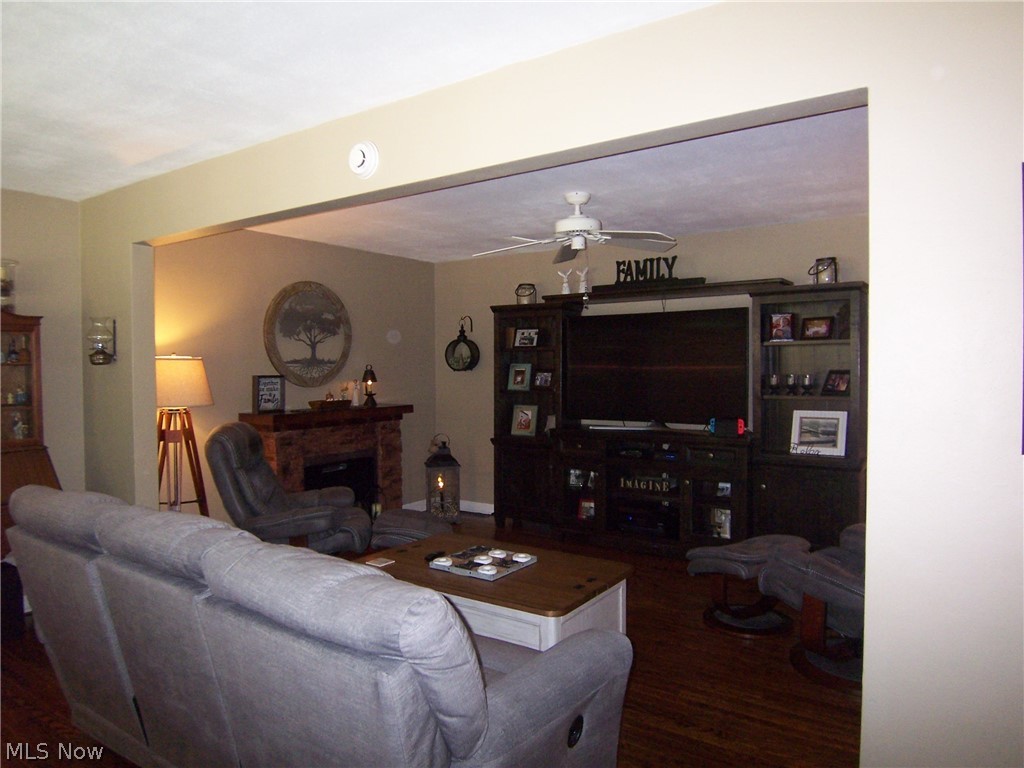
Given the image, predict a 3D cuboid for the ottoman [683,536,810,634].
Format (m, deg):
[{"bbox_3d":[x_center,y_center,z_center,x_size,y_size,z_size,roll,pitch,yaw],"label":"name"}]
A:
[{"bbox_3d":[1.343,1.084,3.822,0.549,0.431,0.480,-1,2,-27],"label":"ottoman"}]

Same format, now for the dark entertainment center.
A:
[{"bbox_3d":[1.135,0.279,5.227,2.880,1.970,0.460,1,2,34],"label":"dark entertainment center"}]

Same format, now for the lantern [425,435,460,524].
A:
[{"bbox_3d":[-0.627,0.846,6.154,0.304,0.784,0.304,-1,2,-13],"label":"lantern"}]

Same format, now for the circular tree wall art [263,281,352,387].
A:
[{"bbox_3d":[-1.590,-0.392,5.373,0.039,0.833,0.833,1,2,35],"label":"circular tree wall art"}]

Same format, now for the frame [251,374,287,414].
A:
[{"bbox_3d":[-1.774,0.080,5.004,0.064,0.274,0.230,1,2,35],"label":"frame"}]

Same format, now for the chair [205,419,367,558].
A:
[{"bbox_3d":[-1.371,0.782,4.362,0.880,1.040,0.790,0,2,-8],"label":"chair"}]

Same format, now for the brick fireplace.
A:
[{"bbox_3d":[-1.438,0.735,5.503,0.410,1.074,1.420,1,2,34],"label":"brick fireplace"}]

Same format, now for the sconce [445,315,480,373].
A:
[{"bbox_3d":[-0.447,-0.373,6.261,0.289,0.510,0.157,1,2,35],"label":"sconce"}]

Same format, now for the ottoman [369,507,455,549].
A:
[{"bbox_3d":[-0.676,1.070,4.508,0.480,0.431,0.549,-1,2,-12],"label":"ottoman"}]

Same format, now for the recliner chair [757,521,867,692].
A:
[{"bbox_3d":[1.659,0.816,3.216,0.790,1.000,0.870,-1,2,-30],"label":"recliner chair"}]

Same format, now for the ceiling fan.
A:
[{"bbox_3d":[0.366,-0.930,3.912,1.264,0.328,1.264,1,2,35],"label":"ceiling fan"}]

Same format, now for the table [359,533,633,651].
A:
[{"bbox_3d":[-0.118,1.092,3.247,1.220,0.465,0.710,1,2,34],"label":"table"}]

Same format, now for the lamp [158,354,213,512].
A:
[{"bbox_3d":[-2.104,0.565,4.269,0.520,1.485,0.520,1,2,34],"label":"lamp"}]

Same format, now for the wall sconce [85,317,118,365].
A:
[{"bbox_3d":[-2.358,-0.249,3.903,0.145,0.275,0.160,1,2,34],"label":"wall sconce"}]

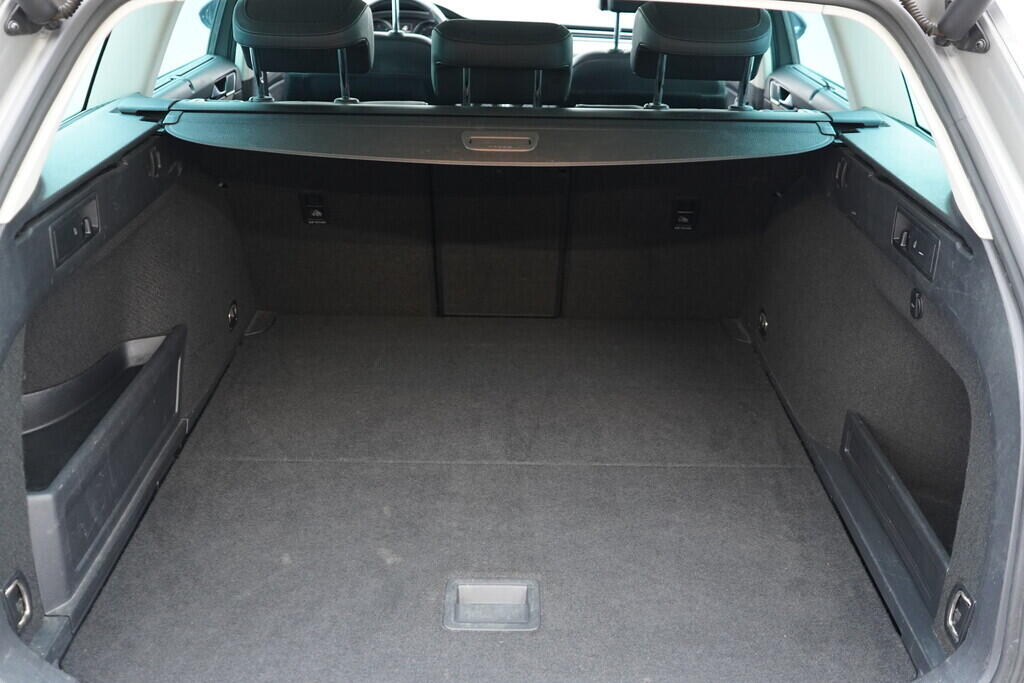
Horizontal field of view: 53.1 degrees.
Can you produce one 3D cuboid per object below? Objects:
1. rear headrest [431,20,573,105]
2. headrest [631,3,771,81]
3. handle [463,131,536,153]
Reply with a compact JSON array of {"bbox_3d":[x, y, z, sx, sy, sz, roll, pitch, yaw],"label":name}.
[{"bbox_3d":[-0.017,-0.474,1.748,0.240,0.150,0.115,1,40,0],"label":"rear headrest"},{"bbox_3d":[0.318,-0.508,1.719,0.238,0.148,0.118,1,40,0],"label":"headrest"},{"bbox_3d":[-0.018,-0.314,1.607,0.118,0.020,0.053,1,46,0],"label":"handle"}]

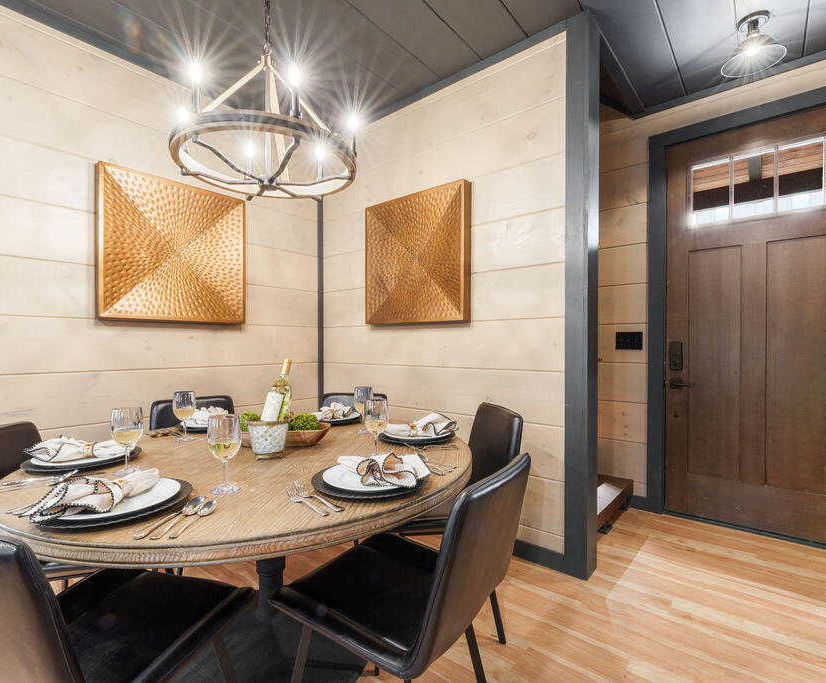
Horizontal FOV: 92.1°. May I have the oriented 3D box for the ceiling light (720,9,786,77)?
[{"bbox_3d":[1.692,-1.493,1.971,0.260,0.230,0.260,0,0,39],"label":"ceiling light"}]

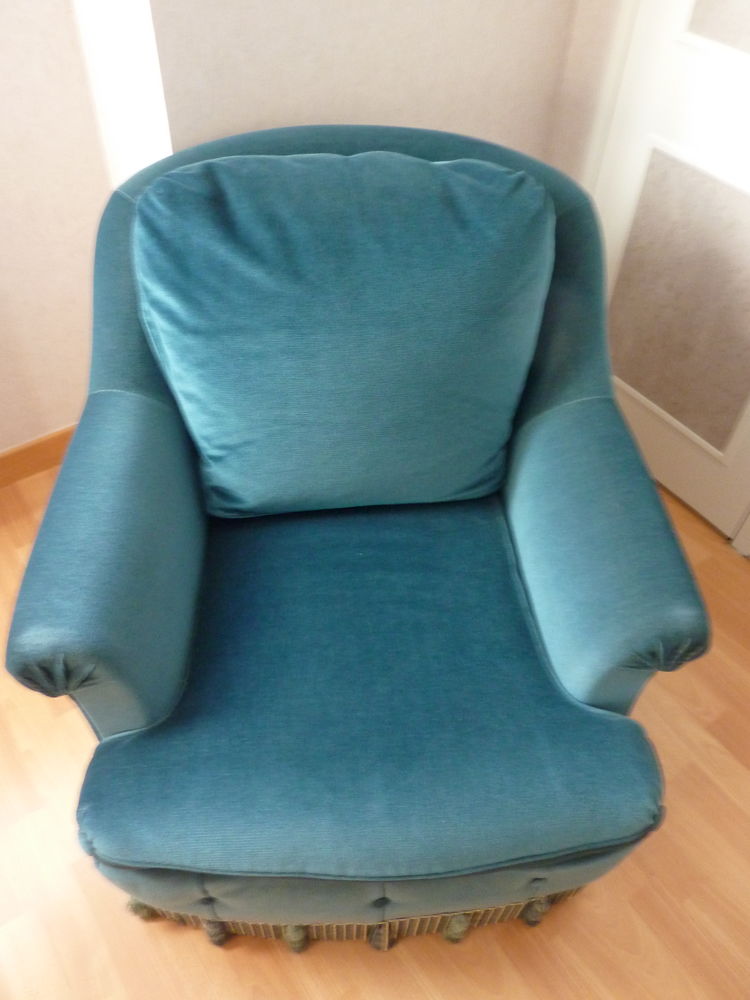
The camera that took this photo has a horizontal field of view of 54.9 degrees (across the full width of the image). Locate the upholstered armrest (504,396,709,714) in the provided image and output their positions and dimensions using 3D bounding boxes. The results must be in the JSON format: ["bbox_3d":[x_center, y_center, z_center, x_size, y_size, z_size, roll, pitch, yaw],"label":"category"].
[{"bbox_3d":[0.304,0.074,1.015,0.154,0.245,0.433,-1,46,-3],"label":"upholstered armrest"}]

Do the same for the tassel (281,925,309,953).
[{"bbox_3d":[-0.117,0.638,1.050,0.034,0.052,0.034,-1,46,-3],"label":"tassel"}]

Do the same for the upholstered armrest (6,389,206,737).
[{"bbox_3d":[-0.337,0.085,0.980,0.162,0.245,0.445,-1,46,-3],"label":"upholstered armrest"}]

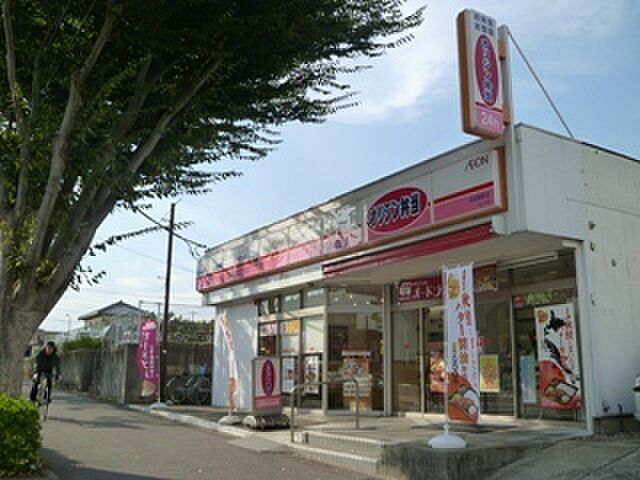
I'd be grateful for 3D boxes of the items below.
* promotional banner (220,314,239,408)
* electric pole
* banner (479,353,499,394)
[{"bbox_3d":[-1.591,2.136,11.700,0.140,1.750,0.520,6,-13,-24],"label":"promotional banner"},{"bbox_3d":[-4.565,1.806,20.044,0.160,6.050,0.160,8,-14,-31],"label":"electric pole"},{"bbox_3d":[3.397,2.668,13.300,0.450,0.760,0.040,-4,-13,19],"label":"banner"}]

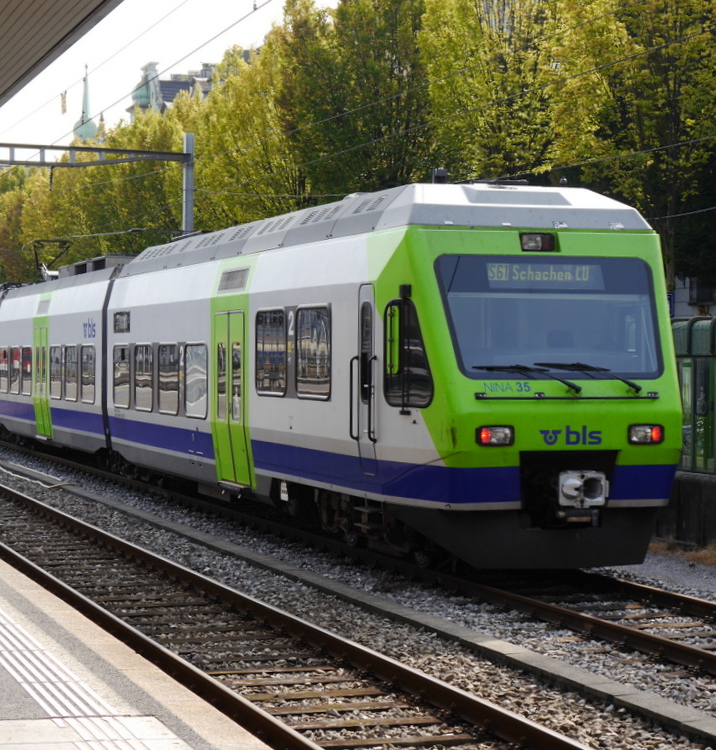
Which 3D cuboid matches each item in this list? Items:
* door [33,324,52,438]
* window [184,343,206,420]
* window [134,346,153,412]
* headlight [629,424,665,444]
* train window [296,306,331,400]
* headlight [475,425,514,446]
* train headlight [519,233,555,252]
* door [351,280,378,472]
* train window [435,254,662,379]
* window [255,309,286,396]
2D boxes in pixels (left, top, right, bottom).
[{"bbox_3d":[-6.489,0.131,40.590,0.150,2.260,1.700,0,0,-18],"label":"door"},{"bbox_3d":[-2.298,0.083,28.297,0.070,1.070,1.340,0,1,-18],"label":"window"},{"bbox_3d":[-3.430,0.052,31.757,0.070,1.070,1.370,0,1,-18],"label":"window"},{"bbox_3d":[2.789,0.583,19.151,0.365,0.200,0.120,0,1,-18],"label":"headlight"},{"bbox_3d":[-0.476,-0.256,22.188,0.080,1.090,1.325,0,1,-18],"label":"train window"},{"bbox_3d":[1.322,0.592,19.069,0.395,0.197,0.120,0,1,-18],"label":"headlight"},{"bbox_3d":[1.824,-1.353,20.103,0.385,0.195,0.130,0,1,-18],"label":"train headlight"},{"bbox_3d":[0.123,0.059,20.895,0.120,2.040,0.600,0,1,-18],"label":"door"},{"bbox_3d":[1.917,-0.562,19.316,2.260,1.280,0.180,0,-18,-18],"label":"train window"},{"bbox_3d":[-1.032,-0.277,23.894,0.080,1.090,1.419,0,1,-18],"label":"window"}]

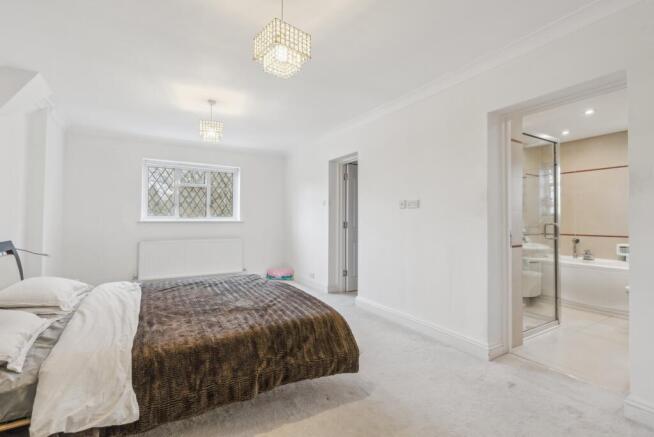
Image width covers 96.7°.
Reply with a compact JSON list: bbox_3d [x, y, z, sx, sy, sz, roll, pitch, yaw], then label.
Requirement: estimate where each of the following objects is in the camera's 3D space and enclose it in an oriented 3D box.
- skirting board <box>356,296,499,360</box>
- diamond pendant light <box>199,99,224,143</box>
[{"bbox_3d":[0.859,1.090,3.118,0.030,0.125,1.770,0,0,-32],"label":"skirting board"},{"bbox_3d":[-1.283,-1.082,3.250,0.230,0.455,0.230,0,0,-10],"label":"diamond pendant light"}]

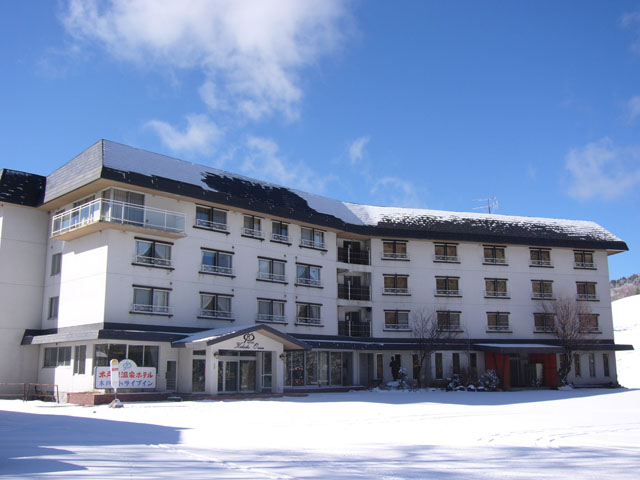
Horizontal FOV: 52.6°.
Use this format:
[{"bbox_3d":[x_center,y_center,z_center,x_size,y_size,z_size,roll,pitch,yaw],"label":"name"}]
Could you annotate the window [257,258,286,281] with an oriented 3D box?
[{"bbox_3d":[-3.184,2.078,43.750,2.410,1.509,0.200,11,-16,-42],"label":"window"}]

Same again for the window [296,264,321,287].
[{"bbox_3d":[-0.887,2.737,49.895,2.600,1.650,0.220,11,-16,-44],"label":"window"}]

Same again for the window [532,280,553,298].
[{"bbox_3d":[20.580,4.606,59.887,2.076,1.492,0.150,3,-12,-15],"label":"window"}]

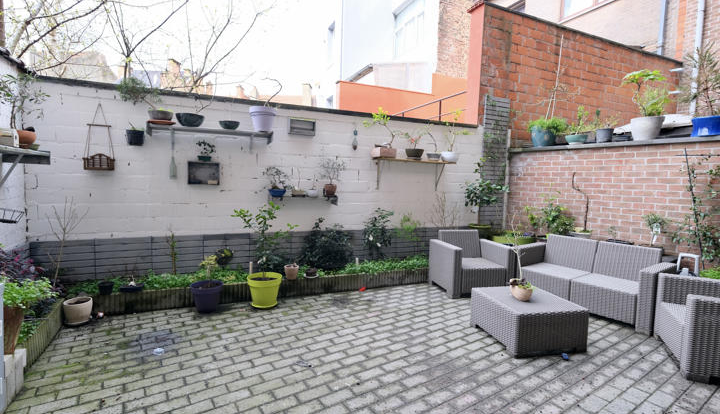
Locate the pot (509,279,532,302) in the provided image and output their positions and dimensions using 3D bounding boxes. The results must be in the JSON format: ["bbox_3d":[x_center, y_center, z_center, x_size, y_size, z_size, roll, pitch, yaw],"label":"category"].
[{"bbox_3d":[1.432,0.743,3.029,0.165,0.145,0.215,0,4,-15],"label":"pot"}]

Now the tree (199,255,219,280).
[{"bbox_3d":[-1.528,0.619,3.434,0.190,0.280,0.180,0,4,-23],"label":"tree"}]

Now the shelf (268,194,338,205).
[{"bbox_3d":[-0.690,-0.083,4.194,0.830,0.105,0.190,0,4,-23],"label":"shelf"}]

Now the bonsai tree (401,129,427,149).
[{"bbox_3d":[0.738,-0.931,4.691,0.350,0.270,0.270,0,4,-23],"label":"bonsai tree"}]

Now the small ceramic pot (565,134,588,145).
[{"bbox_3d":[3.074,-0.953,4.817,0.265,0.145,0.265,-1,4,-39],"label":"small ceramic pot"}]

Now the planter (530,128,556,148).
[{"bbox_3d":[2.766,-1.047,5.117,0.335,0.285,0.335,-2,5,-40],"label":"planter"}]

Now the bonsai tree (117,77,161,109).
[{"bbox_3d":[-2.215,-1.136,3.404,0.370,0.315,0.310,0,4,-23],"label":"bonsai tree"}]

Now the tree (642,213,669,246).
[{"bbox_3d":[3.284,0.250,3.772,0.220,0.350,0.230,-2,5,-40],"label":"tree"}]

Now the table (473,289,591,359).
[{"bbox_3d":[1.440,0.968,2.963,0.645,0.356,0.647,1,4,-13],"label":"table"}]

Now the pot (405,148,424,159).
[{"bbox_3d":[0.765,-0.732,4.719,0.260,0.150,0.220,0,4,-23],"label":"pot"}]

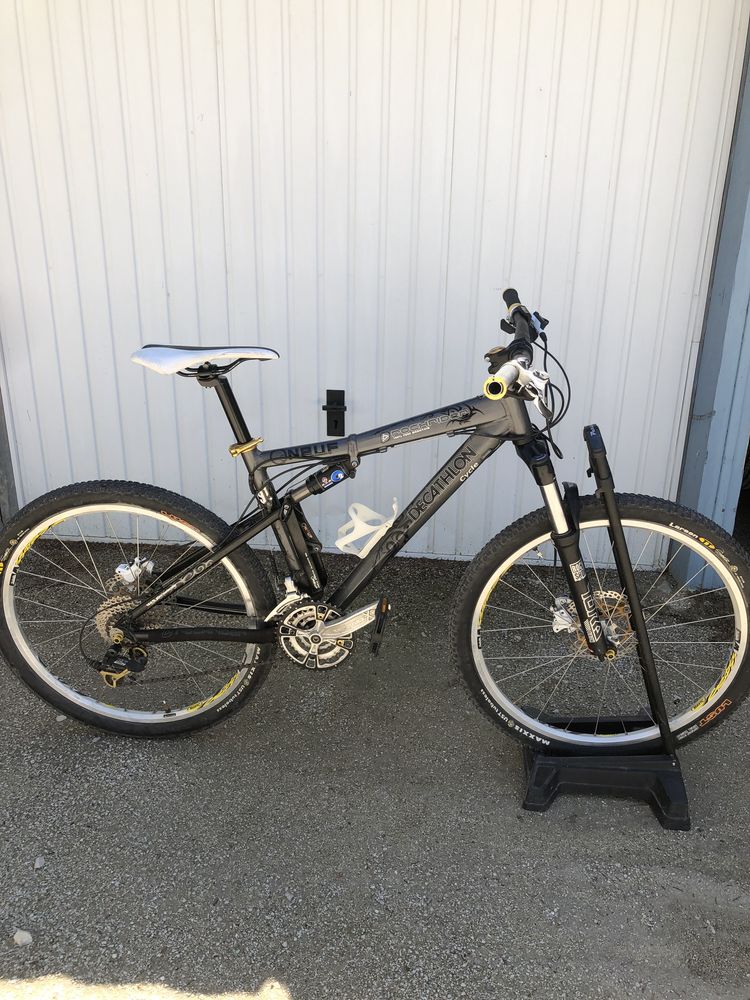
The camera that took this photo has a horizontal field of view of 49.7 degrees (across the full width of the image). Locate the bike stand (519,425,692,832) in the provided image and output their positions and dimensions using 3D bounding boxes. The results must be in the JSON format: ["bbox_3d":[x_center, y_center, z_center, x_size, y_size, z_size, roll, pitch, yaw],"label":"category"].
[{"bbox_3d":[0.508,0.226,1.726,0.355,0.815,0.400,2,21,4],"label":"bike stand"}]

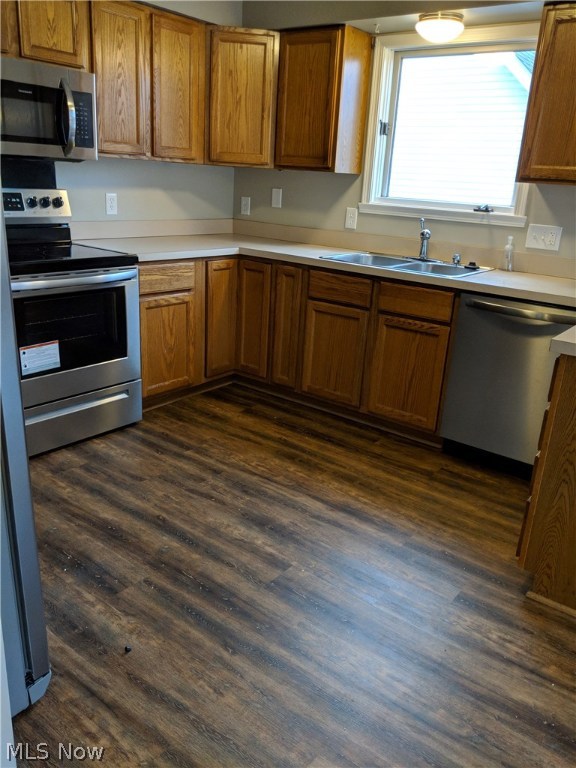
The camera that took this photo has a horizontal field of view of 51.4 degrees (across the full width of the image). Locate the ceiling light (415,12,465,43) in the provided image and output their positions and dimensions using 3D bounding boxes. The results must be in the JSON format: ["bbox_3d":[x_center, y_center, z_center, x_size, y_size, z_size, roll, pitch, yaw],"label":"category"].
[{"bbox_3d":[0.779,-1.819,3.091,0.250,0.110,0.250,17,23,34],"label":"ceiling light"}]

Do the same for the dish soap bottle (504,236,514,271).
[{"bbox_3d":[1.212,-0.711,3.273,0.047,0.190,0.045,17,23,34],"label":"dish soap bottle"}]

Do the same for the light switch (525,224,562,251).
[{"bbox_3d":[1.361,-0.779,3.188,0.168,0.120,0.012,17,23,34],"label":"light switch"}]

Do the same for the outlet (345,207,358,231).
[{"bbox_3d":[0.407,-1.066,3.861,0.078,0.122,0.012,17,23,34],"label":"outlet"}]

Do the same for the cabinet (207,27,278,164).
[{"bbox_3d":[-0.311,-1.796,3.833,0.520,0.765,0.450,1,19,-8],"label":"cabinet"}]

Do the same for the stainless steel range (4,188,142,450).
[{"bbox_3d":[-1.251,-0.334,2.995,0.700,1.200,0.760,17,23,34],"label":"stainless steel range"}]

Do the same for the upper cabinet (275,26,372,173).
[{"bbox_3d":[0.201,-1.698,3.637,0.458,0.765,0.320,17,23,34],"label":"upper cabinet"}]

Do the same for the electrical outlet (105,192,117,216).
[{"bbox_3d":[-1.056,-1.082,3.606,0.012,0.119,0.077,17,23,34],"label":"electrical outlet"}]

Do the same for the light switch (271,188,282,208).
[{"bbox_3d":[-0.079,-1.294,4.180,0.078,0.120,0.012,17,23,34],"label":"light switch"}]

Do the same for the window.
[{"bbox_3d":[0.906,-1.442,3.375,1.040,0.990,0.100,17,23,34],"label":"window"}]

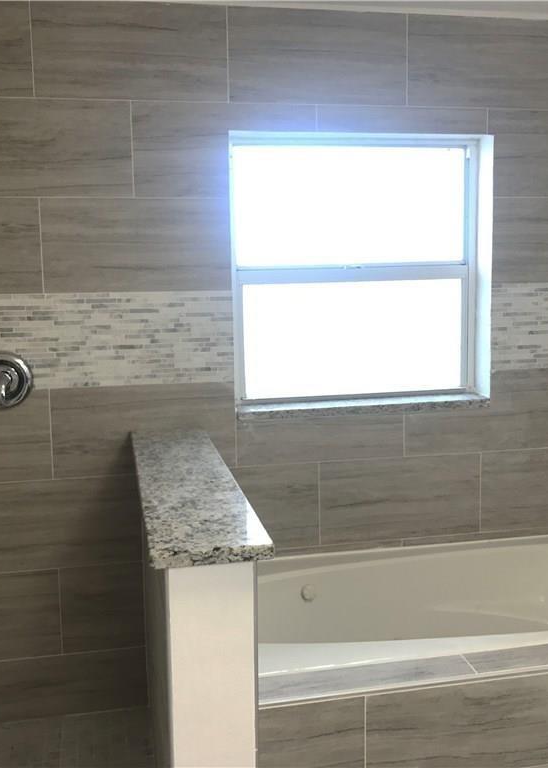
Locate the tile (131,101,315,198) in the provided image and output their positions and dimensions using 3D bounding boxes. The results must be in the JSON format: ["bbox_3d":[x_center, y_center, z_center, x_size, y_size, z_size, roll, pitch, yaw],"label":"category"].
[{"bbox_3d":[-0.155,-0.764,2.717,0.606,0.301,0.012,-2,8,-12],"label":"tile"}]

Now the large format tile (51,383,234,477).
[{"bbox_3d":[-0.432,0.155,2.799,0.613,0.302,0.010,-2,8,-11],"label":"large format tile"}]

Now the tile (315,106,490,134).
[{"bbox_3d":[0.439,-0.890,2.803,0.606,0.087,0.010,-2,7,-11],"label":"tile"}]

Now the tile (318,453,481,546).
[{"bbox_3d":[0.456,0.410,2.963,0.603,0.295,0.010,-2,7,-11],"label":"tile"}]

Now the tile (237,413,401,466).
[{"bbox_3d":[0.166,0.185,2.875,0.598,0.178,0.010,-2,7,-11],"label":"tile"}]

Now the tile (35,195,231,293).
[{"bbox_3d":[-0.437,-0.449,2.674,0.599,0.297,0.010,-2,7,-11],"label":"tile"}]

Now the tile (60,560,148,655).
[{"bbox_3d":[-0.587,0.766,2.844,0.277,0.302,0.010,-2,8,-11],"label":"tile"}]

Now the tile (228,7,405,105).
[{"bbox_3d":[0.152,-1.087,2.764,0.613,0.302,0.010,-2,8,-11],"label":"tile"}]

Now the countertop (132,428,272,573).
[{"bbox_3d":[-0.240,0.252,2.185,0.245,0.030,1.235,-2,8,-12],"label":"countertop"}]

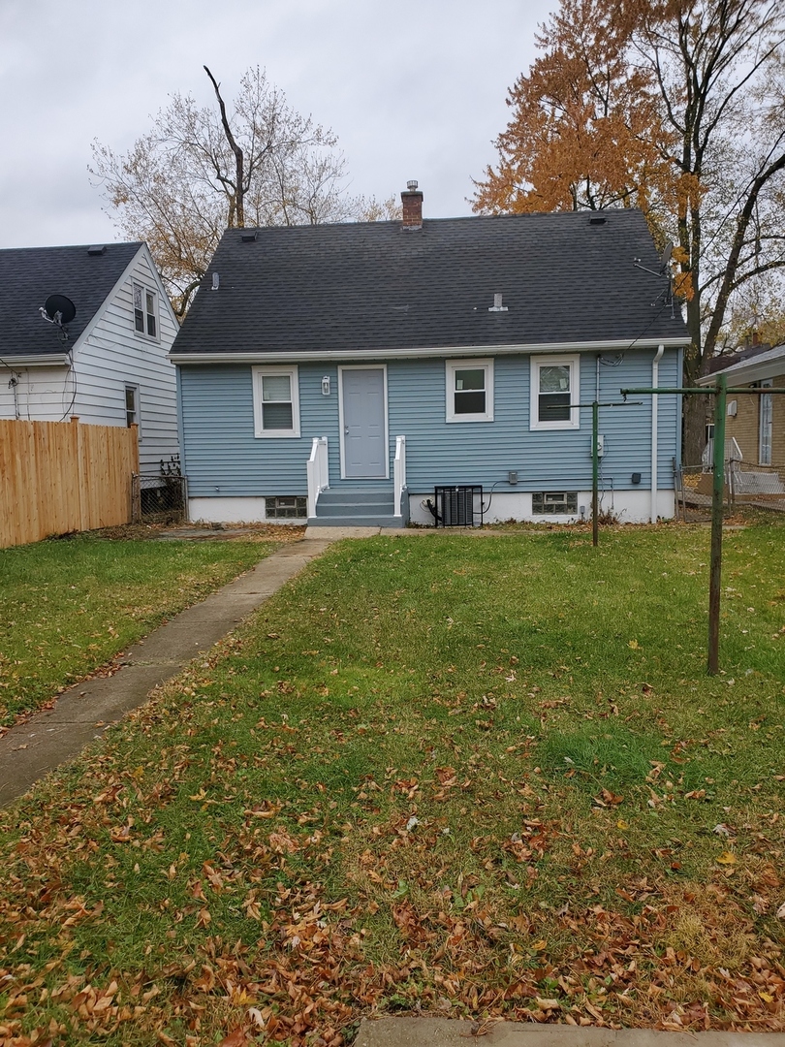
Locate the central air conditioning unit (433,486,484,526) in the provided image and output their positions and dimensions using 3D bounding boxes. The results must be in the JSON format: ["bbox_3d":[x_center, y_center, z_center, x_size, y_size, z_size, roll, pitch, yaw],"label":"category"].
[{"bbox_3d":[1.197,-0.326,14.119,0.810,0.720,0.740,-1,7,6],"label":"central air conditioning unit"}]

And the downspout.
[{"bbox_3d":[4.721,-1.541,14.028,0.090,3.130,0.430,-1,7,6],"label":"downspout"}]

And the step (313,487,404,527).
[{"bbox_3d":[-0.567,-0.283,14.265,1.650,0.600,1.400,-1,7,6],"label":"step"}]

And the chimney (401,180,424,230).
[{"bbox_3d":[0.456,-7.116,17.661,0.470,1.100,0.470,-1,7,6],"label":"chimney"}]

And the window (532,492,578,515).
[{"bbox_3d":[3.033,-0.370,14.675,0.830,0.405,0.090,-1,7,6],"label":"window"}]

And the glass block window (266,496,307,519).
[{"bbox_3d":[-2.046,-0.297,15.234,0.815,0.400,0.090,-1,7,6],"label":"glass block window"}]

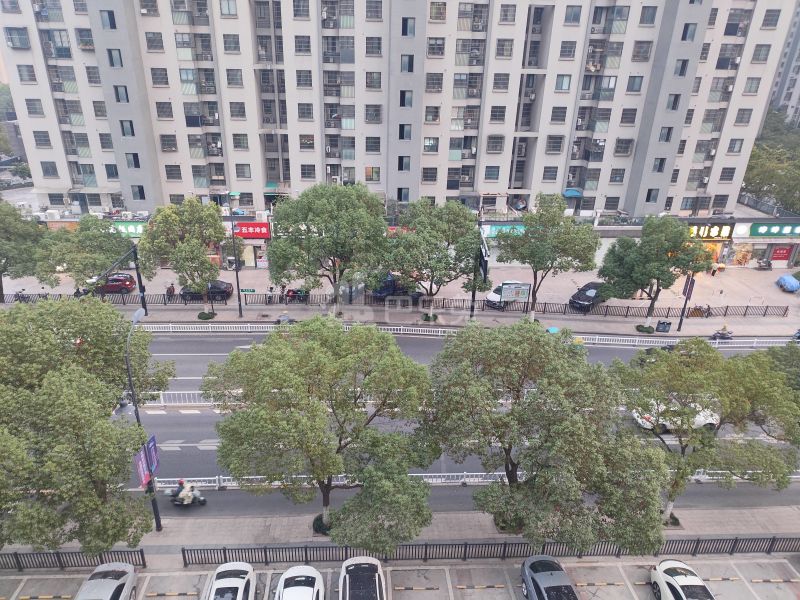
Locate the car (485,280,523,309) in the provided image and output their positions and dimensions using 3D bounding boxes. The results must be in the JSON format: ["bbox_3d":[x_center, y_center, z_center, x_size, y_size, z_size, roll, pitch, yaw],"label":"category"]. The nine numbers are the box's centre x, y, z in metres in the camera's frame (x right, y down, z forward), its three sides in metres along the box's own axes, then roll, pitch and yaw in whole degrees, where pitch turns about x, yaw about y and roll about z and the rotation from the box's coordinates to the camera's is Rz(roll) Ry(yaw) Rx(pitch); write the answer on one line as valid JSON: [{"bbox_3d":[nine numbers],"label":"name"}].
[{"bbox_3d":[9.086,-0.574,47.640,1.820,1.580,4.400,20,31,33],"label":"car"}]

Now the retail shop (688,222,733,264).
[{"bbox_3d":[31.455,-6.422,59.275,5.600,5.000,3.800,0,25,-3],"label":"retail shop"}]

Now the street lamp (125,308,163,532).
[{"bbox_3d":[-10.625,5.465,23.660,0.500,10.200,2.500,0,25,-2],"label":"street lamp"}]

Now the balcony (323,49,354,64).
[{"bbox_3d":[-5.584,-22.220,50.609,2.850,1.280,1.300,0,25,-3],"label":"balcony"}]

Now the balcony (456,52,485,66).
[{"bbox_3d":[6.403,-22.231,51.267,2.750,1.200,1.300,0,25,-3],"label":"balcony"}]

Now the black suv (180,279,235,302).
[{"bbox_3d":[-16.407,-0.876,46.988,4.400,1.460,1.780,1,25,-2],"label":"black suv"}]

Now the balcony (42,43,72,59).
[{"bbox_3d":[-30.125,-22.081,49.137,2.400,1.300,1.200,0,25,-2],"label":"balcony"}]

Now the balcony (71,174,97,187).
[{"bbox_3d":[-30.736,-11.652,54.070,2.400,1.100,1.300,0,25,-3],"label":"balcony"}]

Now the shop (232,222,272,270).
[{"bbox_3d":[-14.033,-5.999,54.288,3.700,4.600,4.600,0,25,-2],"label":"shop"}]

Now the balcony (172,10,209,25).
[{"bbox_3d":[-18.372,-24.800,48.718,2.850,1.150,1.300,0,25,-3],"label":"balcony"}]

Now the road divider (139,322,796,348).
[{"bbox_3d":[5.220,2.670,43.242,51.316,0.880,0.900,1,25,0],"label":"road divider"}]

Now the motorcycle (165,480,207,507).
[{"bbox_3d":[-10.080,9.165,26.140,1.850,1.420,0.700,0,25,-2],"label":"motorcycle"}]

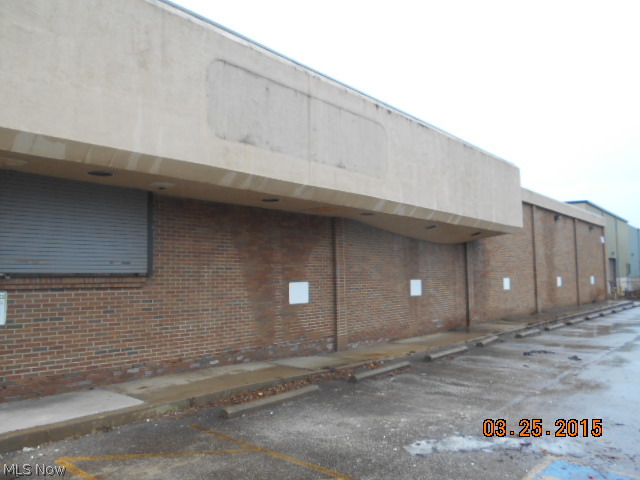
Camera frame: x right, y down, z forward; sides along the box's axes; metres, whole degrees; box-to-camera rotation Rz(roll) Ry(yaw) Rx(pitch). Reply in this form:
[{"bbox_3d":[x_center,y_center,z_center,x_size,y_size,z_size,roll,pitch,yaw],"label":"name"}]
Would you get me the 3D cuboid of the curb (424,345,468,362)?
[{"bbox_3d":[2.972,2.680,11.232,0.180,0.130,1.800,-5,-6,41],"label":"curb"}]

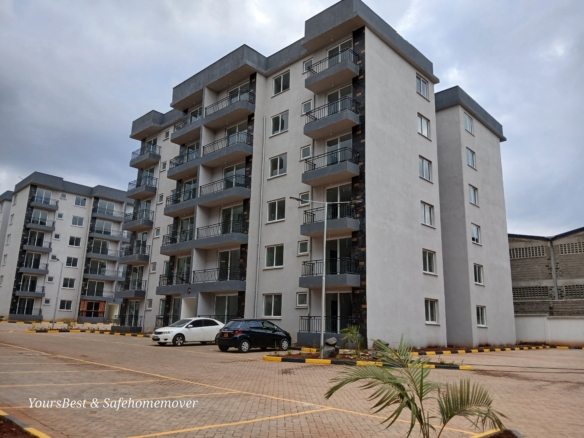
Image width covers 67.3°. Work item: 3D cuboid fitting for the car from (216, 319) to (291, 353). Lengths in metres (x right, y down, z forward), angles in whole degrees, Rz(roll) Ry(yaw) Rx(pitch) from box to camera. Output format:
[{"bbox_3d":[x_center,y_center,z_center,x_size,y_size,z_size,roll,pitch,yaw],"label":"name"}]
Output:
[{"bbox_3d":[-1.705,5.679,21.479,1.695,1.500,3.900,-11,-18,44],"label":"car"}]

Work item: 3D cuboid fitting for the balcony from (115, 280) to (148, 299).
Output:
[{"bbox_3d":[-13.887,6.037,37.761,3.360,1.362,1.020,-11,-18,42],"label":"balcony"}]

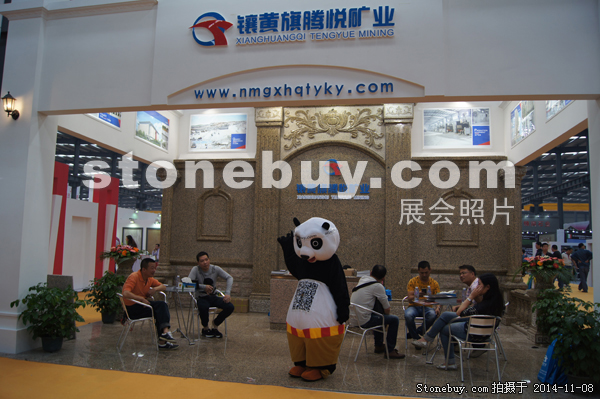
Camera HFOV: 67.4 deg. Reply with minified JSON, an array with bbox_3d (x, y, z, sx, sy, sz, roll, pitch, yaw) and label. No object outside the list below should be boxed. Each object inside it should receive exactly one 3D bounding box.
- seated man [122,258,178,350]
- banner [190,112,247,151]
[{"bbox_3d":[-2.167,1.501,6.530,0.820,1.280,0.530,1,-5,-2],"label":"seated man"},{"bbox_3d":[-1.929,-1.577,10.579,1.380,0.910,0.060,0,-5,10],"label":"banner"}]

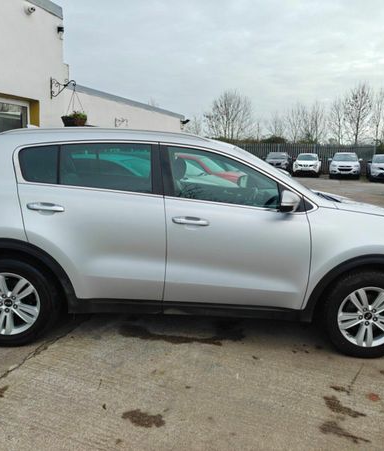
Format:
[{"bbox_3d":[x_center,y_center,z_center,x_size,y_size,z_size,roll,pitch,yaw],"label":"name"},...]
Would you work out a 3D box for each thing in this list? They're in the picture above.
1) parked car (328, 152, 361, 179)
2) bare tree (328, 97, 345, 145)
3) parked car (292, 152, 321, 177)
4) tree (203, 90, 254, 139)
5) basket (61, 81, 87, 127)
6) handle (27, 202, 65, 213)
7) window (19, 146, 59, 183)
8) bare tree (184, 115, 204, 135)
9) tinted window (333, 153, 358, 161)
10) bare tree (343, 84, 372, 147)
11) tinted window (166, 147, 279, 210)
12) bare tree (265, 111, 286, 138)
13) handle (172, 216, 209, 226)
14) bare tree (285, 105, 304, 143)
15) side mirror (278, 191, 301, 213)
[{"bbox_3d":[10.160,-3.983,27.500,1.840,1.660,4.410,6,11,19],"label":"parked car"},{"bbox_3d":[15.909,-10.008,45.792,1.710,8.040,1.710,6,11,16],"label":"bare tree"},{"bbox_3d":[7.955,-4.143,28.545,1.765,1.565,4.135,5,11,17],"label":"parked car"},{"bbox_3d":[4.241,-11.878,50.677,5.754,8.752,5.754,2,10,0],"label":"tree"},{"bbox_3d":[-1.720,-1.749,6.120,0.390,0.630,0.390,5,11,16],"label":"basket"},{"bbox_3d":[-1.019,-0.128,2.908,0.255,0.055,0.050,2,11,-1],"label":"handle"},{"bbox_3d":[-1.091,-0.434,2.959,0.290,0.270,0.050,2,-4,-1],"label":"window"},{"bbox_3d":[0.277,-13.615,64.611,3.074,7.010,3.074,2,10,0],"label":"bare tree"},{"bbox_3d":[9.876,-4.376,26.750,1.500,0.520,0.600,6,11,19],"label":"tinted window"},{"bbox_3d":[17.970,-10.429,44.682,2.940,9.440,2.940,6,11,16],"label":"bare tree"},{"bbox_3d":[0.225,-0.354,3.046,0.830,0.440,0.080,2,-11,-1],"label":"tinted window"},{"bbox_3d":[11.139,-11.955,56.721,2.964,7.194,2.964,2,10,0],"label":"bare tree"},{"bbox_3d":[-0.005,-0.029,2.921,0.250,0.055,0.050,2,11,-1],"label":"handle"},{"bbox_3d":[13.177,-11.849,54.696,2.595,7.824,2.595,2,10,0],"label":"bare tree"},{"bbox_3d":[0.671,-0.167,2.877,0.130,0.150,0.210,2,11,-1],"label":"side mirror"}]

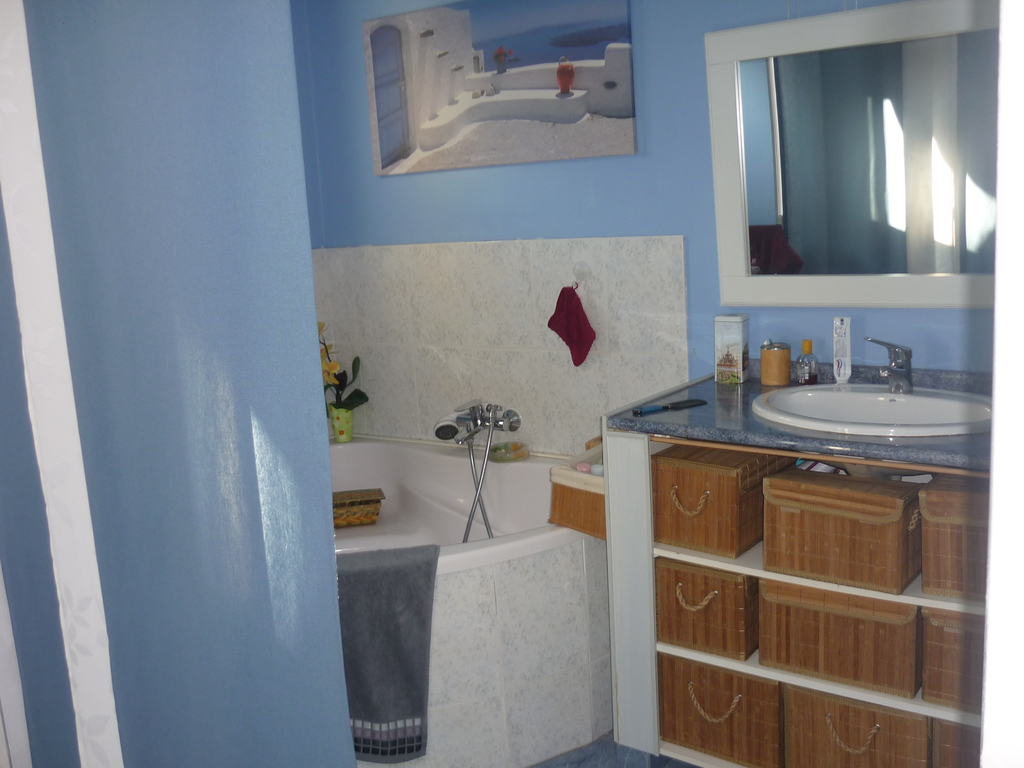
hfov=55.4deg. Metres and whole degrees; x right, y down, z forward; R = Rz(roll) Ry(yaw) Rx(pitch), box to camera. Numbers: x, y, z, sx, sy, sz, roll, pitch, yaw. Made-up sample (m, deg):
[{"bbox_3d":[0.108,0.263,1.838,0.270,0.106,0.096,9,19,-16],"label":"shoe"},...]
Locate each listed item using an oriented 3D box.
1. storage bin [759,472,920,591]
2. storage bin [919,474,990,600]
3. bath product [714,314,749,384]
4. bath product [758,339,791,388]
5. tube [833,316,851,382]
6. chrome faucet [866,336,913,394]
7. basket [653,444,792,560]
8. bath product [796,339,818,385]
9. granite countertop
[{"bbox_3d":[0.680,0.280,1.983,0.270,0.194,0.187,4,12,36],"label":"storage bin"},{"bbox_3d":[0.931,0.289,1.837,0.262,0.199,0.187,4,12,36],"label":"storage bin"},{"bbox_3d":[0.575,-0.091,2.542,0.074,0.169,0.060,3,12,33],"label":"bath product"},{"bbox_3d":[0.672,-0.052,2.478,0.076,0.104,0.076,-3,10,1],"label":"bath product"},{"bbox_3d":[0.788,-0.078,2.321,0.042,0.158,0.030,2,11,29],"label":"tube"},{"bbox_3d":[0.840,-0.042,2.155,0.060,0.138,0.155,4,12,36],"label":"chrome faucet"},{"bbox_3d":[0.474,0.247,2.232,0.203,0.198,0.265,4,12,36],"label":"basket"},{"bbox_3d":[0.740,-0.054,2.451,0.053,0.110,0.040,3,12,32],"label":"bath product"},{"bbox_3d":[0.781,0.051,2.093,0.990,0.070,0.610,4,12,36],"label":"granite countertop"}]

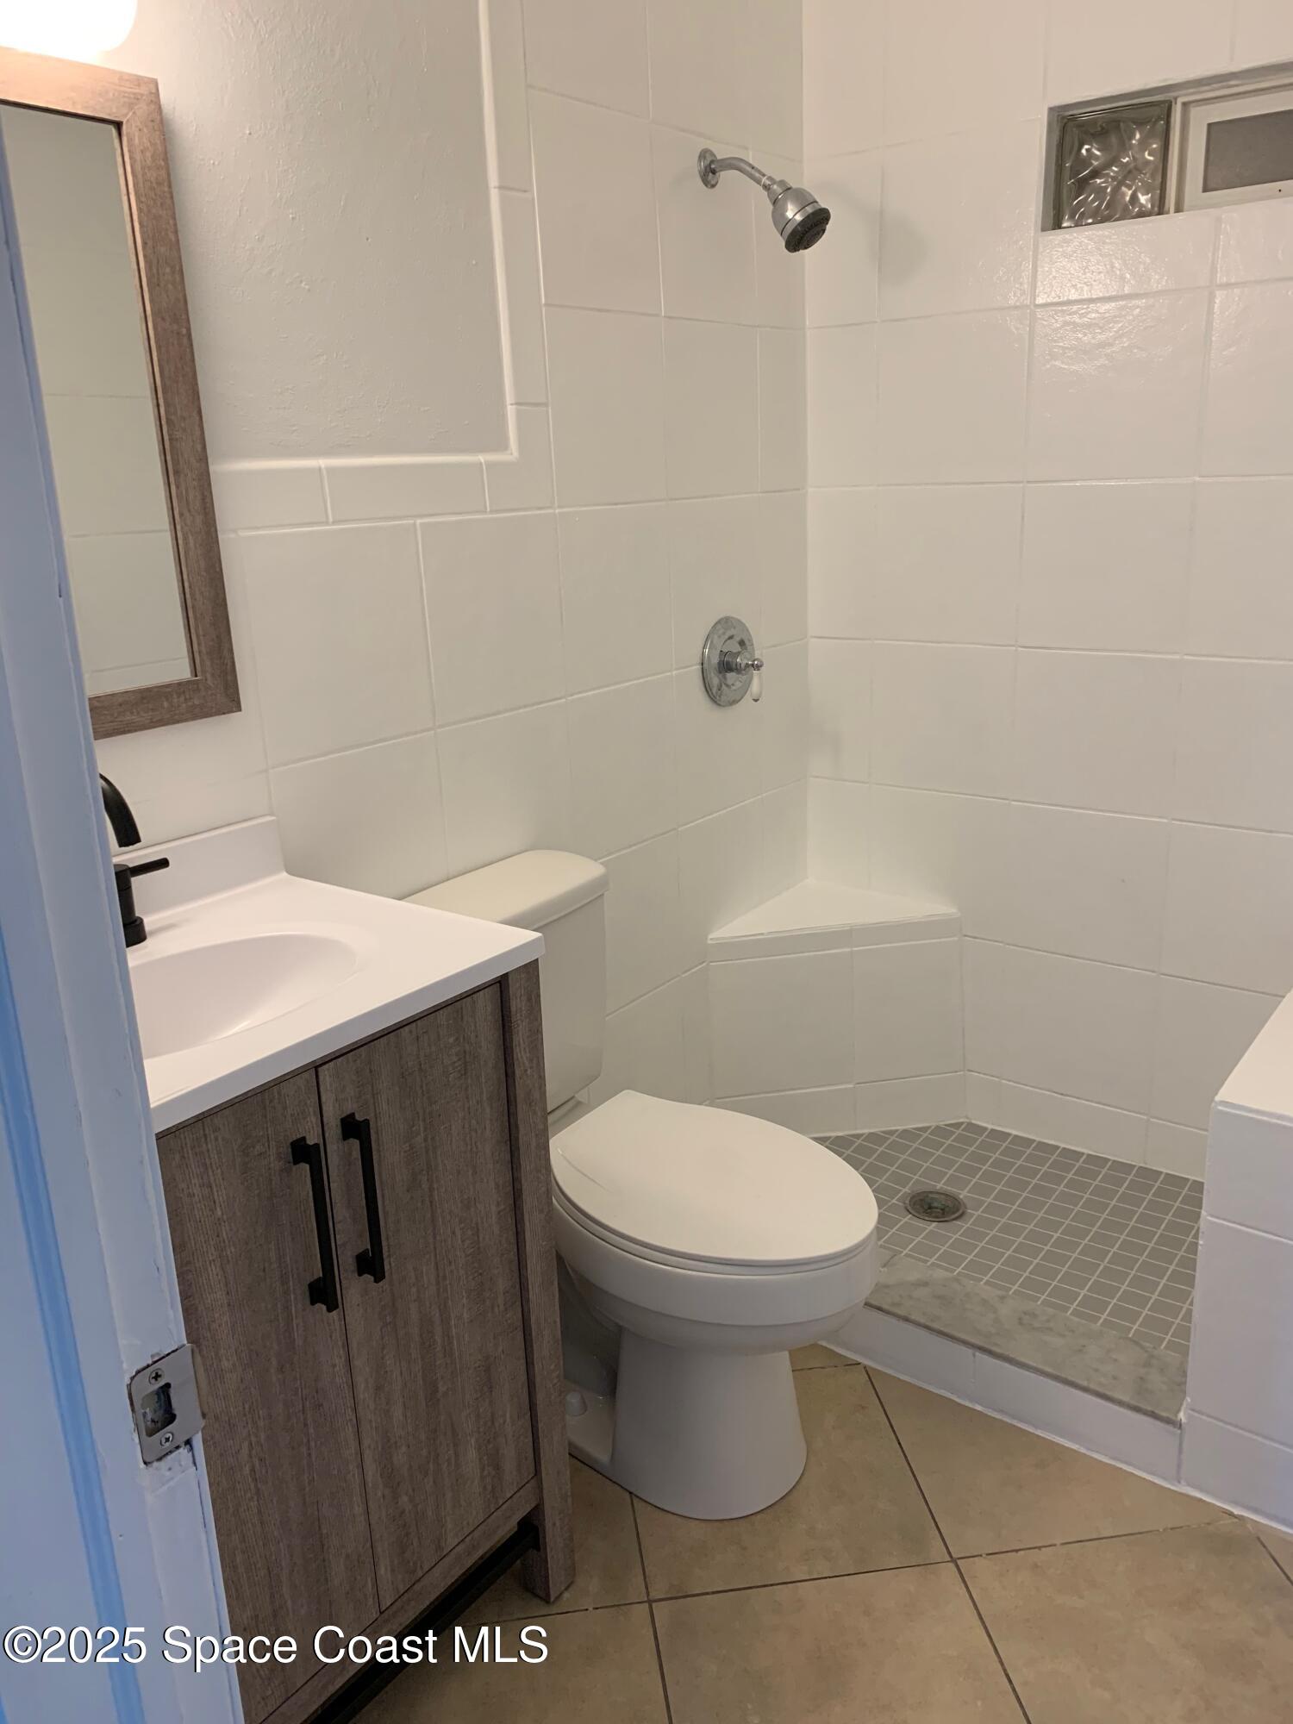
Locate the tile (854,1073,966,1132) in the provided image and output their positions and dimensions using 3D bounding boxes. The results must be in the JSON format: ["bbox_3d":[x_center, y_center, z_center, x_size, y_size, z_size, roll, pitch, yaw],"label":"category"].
[{"bbox_3d":[0.576,0.522,2.824,0.249,0.114,0.010,-5,17,-8],"label":"tile"}]

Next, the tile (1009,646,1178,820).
[{"bbox_3d":[0.845,-0.243,2.447,0.305,0.302,0.010,11,21,37],"label":"tile"}]

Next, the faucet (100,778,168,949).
[{"bbox_3d":[-0.589,0.006,1.407,0.150,0.225,0.200,10,21,36],"label":"faucet"}]

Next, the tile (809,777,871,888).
[{"bbox_3d":[0.432,-0.064,2.860,0.157,0.237,0.010,10,21,36],"label":"tile"}]

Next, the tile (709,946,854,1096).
[{"bbox_3d":[0.286,0.342,2.719,0.307,0.311,0.010,-5,17,-8],"label":"tile"}]

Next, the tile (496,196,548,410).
[{"bbox_3d":[-0.193,-0.853,1.969,0.011,0.300,0.091,11,21,37],"label":"tile"}]

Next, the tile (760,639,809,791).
[{"bbox_3d":[0.292,-0.310,2.746,0.010,0.302,0.183,11,21,37],"label":"tile"}]

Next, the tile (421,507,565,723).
[{"bbox_3d":[-0.231,-0.375,1.977,0.010,0.295,0.294,10,21,36],"label":"tile"}]

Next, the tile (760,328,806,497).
[{"bbox_3d":[0.261,-0.873,2.515,0.010,0.295,0.173,10,21,36],"label":"tile"}]

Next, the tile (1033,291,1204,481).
[{"bbox_3d":[0.826,-0.830,2.284,0.305,0.302,0.010,10,21,36],"label":"tile"}]

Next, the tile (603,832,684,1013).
[{"bbox_3d":[-0.026,0.121,2.430,0.010,0.302,0.298,11,21,37],"label":"tile"}]

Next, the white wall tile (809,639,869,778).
[{"bbox_3d":[0.415,-0.320,2.749,0.153,0.300,0.010,10,21,36],"label":"white wall tile"}]

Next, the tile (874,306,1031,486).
[{"bbox_3d":[0.566,-0.852,2.400,0.294,0.295,0.010,10,21,36],"label":"tile"}]

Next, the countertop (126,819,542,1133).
[{"bbox_3d":[-0.496,0.101,1.370,0.474,0.101,0.622,10,21,36],"label":"countertop"}]

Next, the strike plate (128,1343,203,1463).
[{"bbox_3d":[-0.262,0.295,0.706,0.005,0.057,0.039,11,21,37],"label":"strike plate"}]

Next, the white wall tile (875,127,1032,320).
[{"bbox_3d":[0.553,-1.137,2.313,0.294,0.295,0.010,10,21,36],"label":"white wall tile"}]

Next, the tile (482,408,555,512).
[{"bbox_3d":[-0.197,-0.611,1.966,0.010,0.154,0.146,10,21,36],"label":"tile"}]

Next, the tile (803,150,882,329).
[{"bbox_3d":[0.372,-1.170,2.448,0.157,0.295,0.010,10,21,36],"label":"tile"}]

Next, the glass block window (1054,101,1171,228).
[{"bbox_3d":[0.812,-1.185,2.209,0.195,0.187,0.080,10,21,36],"label":"glass block window"}]

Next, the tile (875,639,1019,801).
[{"bbox_3d":[0.603,-0.288,2.630,0.305,0.302,0.010,11,21,37],"label":"tile"}]

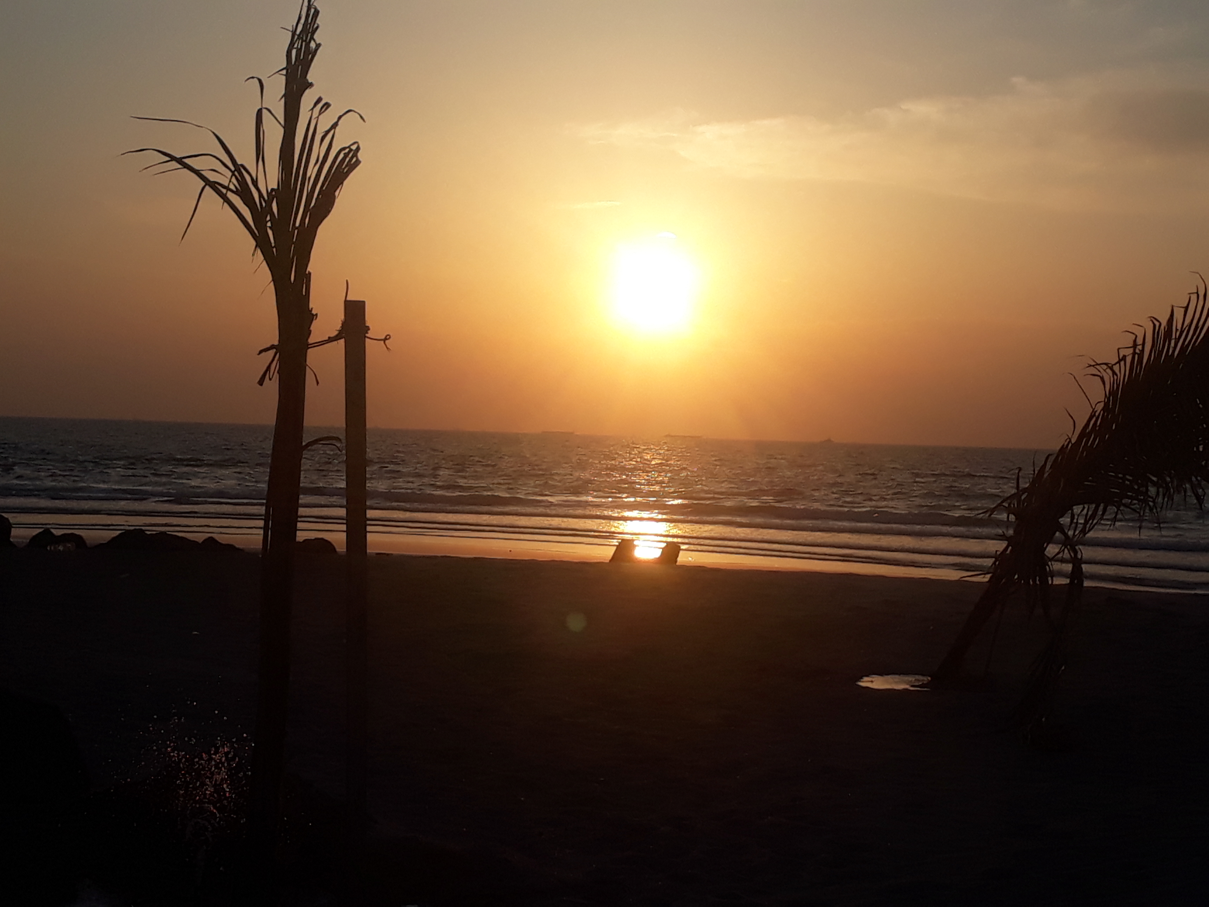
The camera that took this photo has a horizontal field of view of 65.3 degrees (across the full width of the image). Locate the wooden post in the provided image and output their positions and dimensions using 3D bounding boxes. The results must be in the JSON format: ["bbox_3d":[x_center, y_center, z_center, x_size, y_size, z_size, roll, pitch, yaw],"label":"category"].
[{"bbox_3d":[-1.106,0.646,4.200,0.092,2.661,0.084,0,1,-8],"label":"wooden post"}]

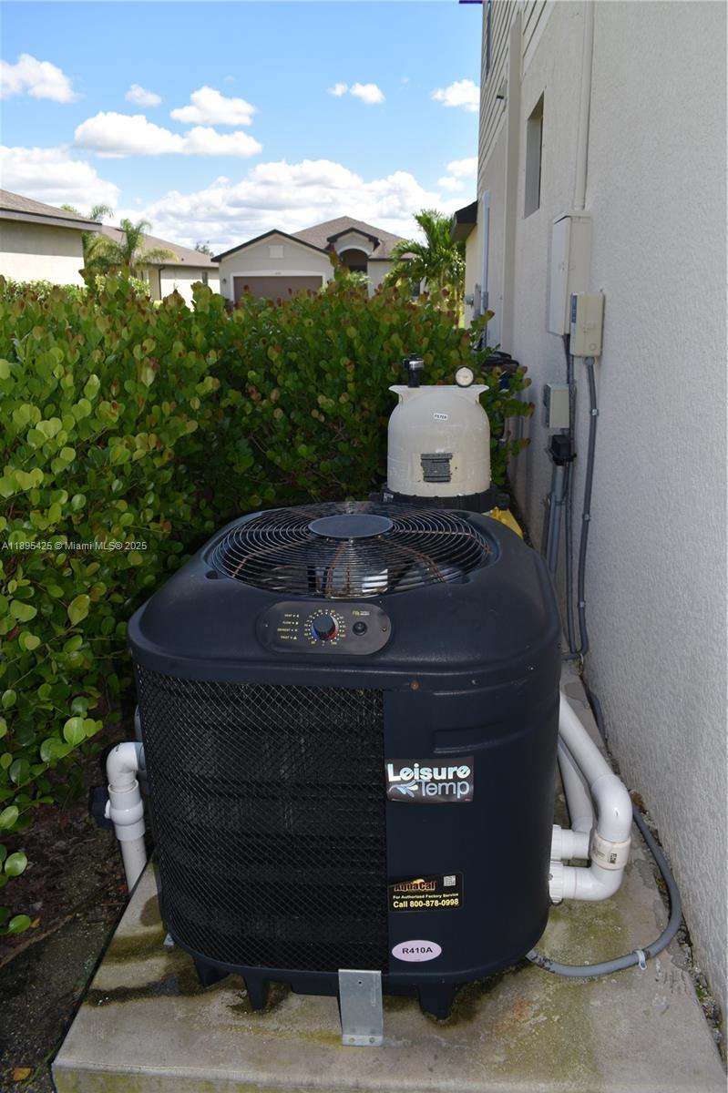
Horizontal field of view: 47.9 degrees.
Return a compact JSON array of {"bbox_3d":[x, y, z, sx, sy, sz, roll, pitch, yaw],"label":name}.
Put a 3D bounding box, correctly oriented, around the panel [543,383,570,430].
[{"bbox_3d":[0.858,-0.631,3.628,0.088,0.178,0.202,0,18,5],"label":"panel"}]

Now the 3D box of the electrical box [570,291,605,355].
[{"bbox_3d":[0.798,-0.798,2.940,0.091,0.212,0.128,0,18,5],"label":"electrical box"}]

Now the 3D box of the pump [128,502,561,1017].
[{"bbox_3d":[-0.013,0.383,1.907,0.867,0.909,0.881,1,18,7],"label":"pump"}]

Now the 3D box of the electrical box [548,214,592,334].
[{"bbox_3d":[0.842,-1.113,3.379,0.086,0.440,0.475,0,18,5],"label":"electrical box"}]

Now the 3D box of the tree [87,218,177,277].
[{"bbox_3d":[-10.292,-12.268,36.727,3.800,4.625,3.700,0,18,5],"label":"tree"}]

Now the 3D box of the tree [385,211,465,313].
[{"bbox_3d":[2.223,-8.470,25.541,3.000,3.864,3.000,0,18,5],"label":"tree"}]

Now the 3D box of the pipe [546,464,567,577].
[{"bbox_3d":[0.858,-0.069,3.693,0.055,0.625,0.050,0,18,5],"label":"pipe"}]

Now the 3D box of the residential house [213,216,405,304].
[{"bbox_3d":[-1.099,-18.188,52.158,13.000,6.048,17.000,0,18,5],"label":"residential house"}]

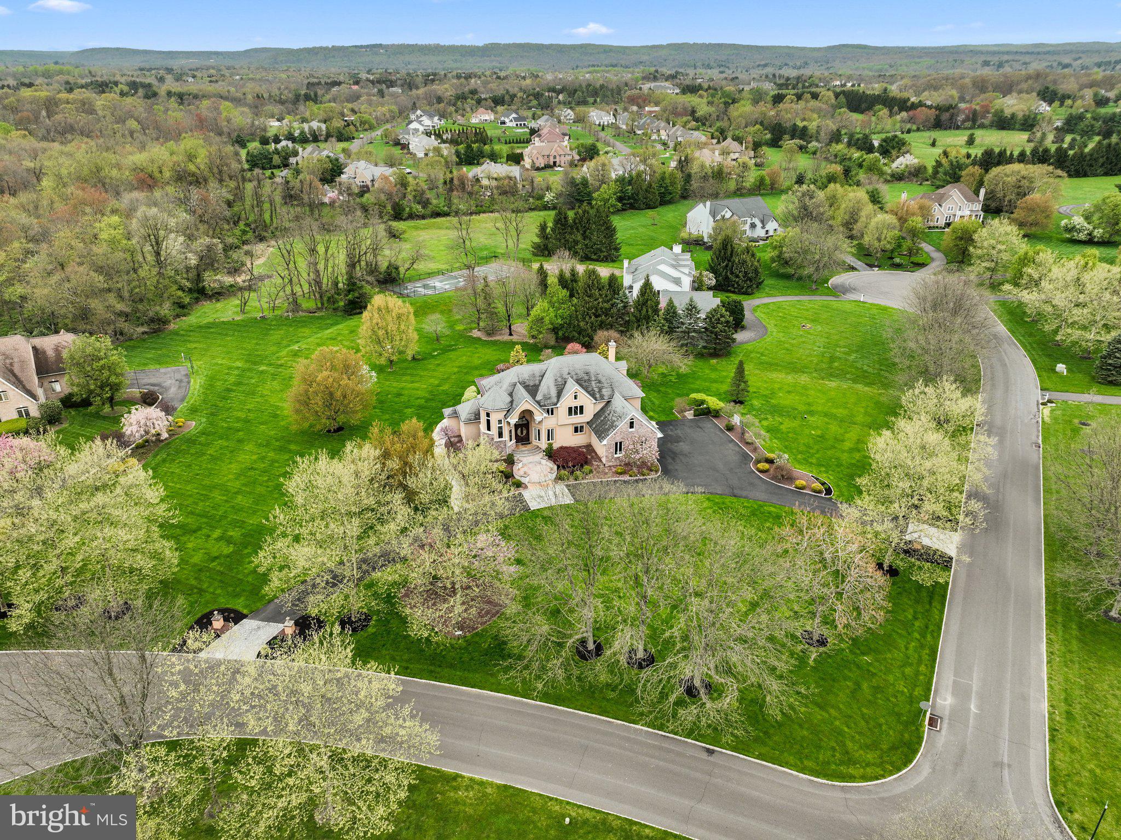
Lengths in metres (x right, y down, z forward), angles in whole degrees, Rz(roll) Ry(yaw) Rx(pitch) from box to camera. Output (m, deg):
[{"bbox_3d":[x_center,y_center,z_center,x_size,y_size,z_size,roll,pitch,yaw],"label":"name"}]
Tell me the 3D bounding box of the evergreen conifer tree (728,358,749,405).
[{"bbox_3d":[28.610,-6.310,123.130,3.110,7.260,3.110,6,26,13],"label":"evergreen conifer tree"}]

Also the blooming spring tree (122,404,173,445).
[{"bbox_3d":[-57.600,0.110,108.240,6.300,4.100,6.300,0,25,0],"label":"blooming spring tree"}]

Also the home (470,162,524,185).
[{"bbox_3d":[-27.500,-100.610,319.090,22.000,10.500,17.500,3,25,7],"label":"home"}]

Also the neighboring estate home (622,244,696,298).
[{"bbox_3d":[22.600,-32.220,173.890,16.500,10.800,21.500,3,25,6],"label":"neighboring estate home"}]

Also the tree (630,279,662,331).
[{"bbox_3d":[17.080,-22.500,153.010,6.230,11.050,6.230,3,25,6],"label":"tree"}]

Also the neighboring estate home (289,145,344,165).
[{"bbox_3d":[-119.000,-130.160,380.710,22.000,9.300,21.000,-6,26,-14],"label":"neighboring estate home"}]

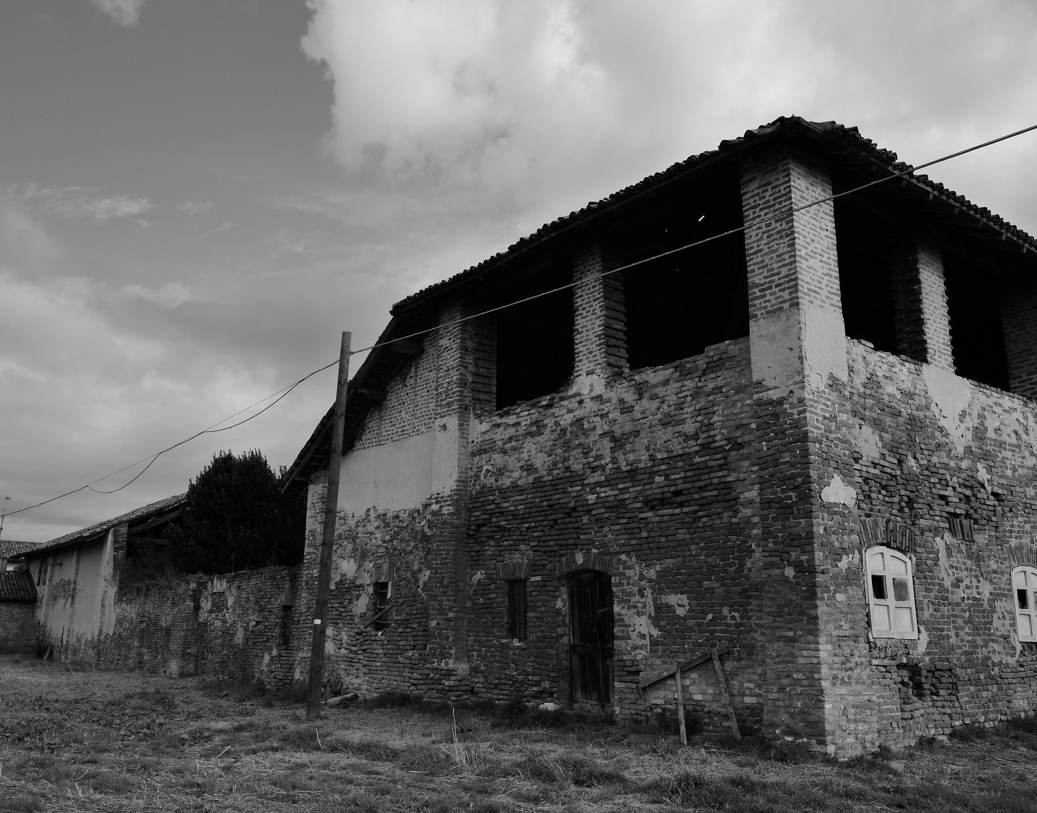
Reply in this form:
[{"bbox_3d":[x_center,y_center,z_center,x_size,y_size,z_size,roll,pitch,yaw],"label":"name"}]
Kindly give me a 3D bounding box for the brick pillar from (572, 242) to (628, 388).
[{"bbox_3d":[1.242,-1.357,14.443,0.490,2.150,0.675,11,-17,-37],"label":"brick pillar"}]

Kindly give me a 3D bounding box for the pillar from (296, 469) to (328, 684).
[{"bbox_3d":[-4.219,3.740,20.652,0.630,4.620,0.875,12,-18,-38],"label":"pillar"}]

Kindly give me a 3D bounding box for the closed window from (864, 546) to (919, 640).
[{"bbox_3d":[4.625,2.317,11.789,1.063,1.135,0.100,11,-17,-37],"label":"closed window"}]

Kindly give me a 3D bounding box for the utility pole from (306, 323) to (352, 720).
[{"bbox_3d":[-2.620,1.521,13.255,0.182,5.407,0.182,14,-19,-37],"label":"utility pole"}]

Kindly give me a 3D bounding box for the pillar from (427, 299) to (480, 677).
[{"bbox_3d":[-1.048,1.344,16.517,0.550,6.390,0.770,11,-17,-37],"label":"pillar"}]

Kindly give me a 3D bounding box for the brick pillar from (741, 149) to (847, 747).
[{"bbox_3d":[3.393,0.348,11.283,0.880,6.930,0.750,11,-17,-37],"label":"brick pillar"}]

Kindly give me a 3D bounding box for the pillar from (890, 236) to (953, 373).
[{"bbox_3d":[6.274,-1.539,14.792,0.840,2.030,0.476,12,-18,-38],"label":"pillar"}]

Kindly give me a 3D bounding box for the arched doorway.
[{"bbox_3d":[1.035,3.263,13.389,0.200,1.874,0.927,11,-17,-37],"label":"arched doorway"}]

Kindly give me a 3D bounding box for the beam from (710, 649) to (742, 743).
[{"bbox_3d":[2.443,3.366,11.114,0.060,1.099,0.075,19,-46,-31],"label":"beam"}]

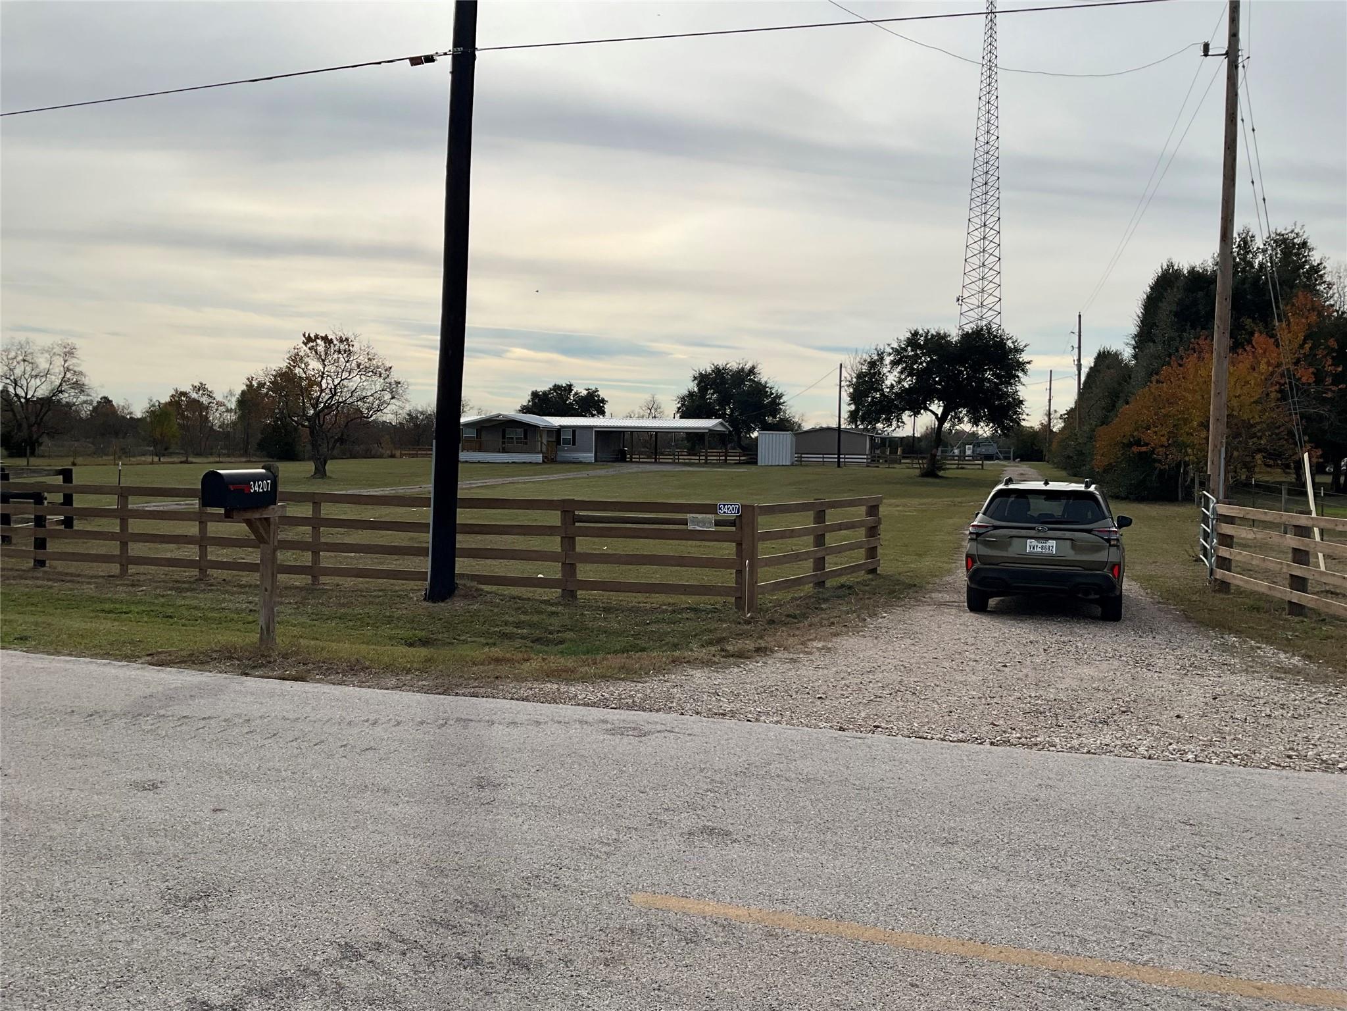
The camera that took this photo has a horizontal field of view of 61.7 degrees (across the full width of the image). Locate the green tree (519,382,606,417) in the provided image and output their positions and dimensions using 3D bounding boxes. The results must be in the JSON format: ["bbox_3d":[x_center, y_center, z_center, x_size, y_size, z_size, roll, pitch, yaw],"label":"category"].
[{"bbox_3d":[-13.846,-10.368,140.259,10.800,9.700,10.500,1,3,0],"label":"green tree"}]

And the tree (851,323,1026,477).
[{"bbox_3d":[17.825,-7.088,76.000,11.800,9.900,11.000,1,3,0],"label":"tree"}]

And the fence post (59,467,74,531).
[{"bbox_3d":[-11.378,-0.109,21.200,0.145,1.200,0.145,2,3,16],"label":"fence post"}]

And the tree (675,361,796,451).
[{"bbox_3d":[7.655,-11.886,142.331,14.600,12.400,14.000,1,3,0],"label":"tree"}]

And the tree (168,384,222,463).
[{"bbox_3d":[-40.405,-7.015,95.181,4.700,6.800,4.700,1,3,0],"label":"tree"}]

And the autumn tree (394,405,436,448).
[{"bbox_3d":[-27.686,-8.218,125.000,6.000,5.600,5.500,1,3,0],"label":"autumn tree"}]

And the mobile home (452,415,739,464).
[{"bbox_3d":[-7.463,-6.035,101.532,23.900,4.300,9.500,2,3,16],"label":"mobile home"}]

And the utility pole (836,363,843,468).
[{"bbox_3d":[16.287,-8.781,110.271,0.280,10.150,0.280,1,3,0],"label":"utility pole"}]

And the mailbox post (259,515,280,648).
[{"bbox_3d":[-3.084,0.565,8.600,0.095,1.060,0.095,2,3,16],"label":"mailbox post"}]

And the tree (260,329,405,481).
[{"bbox_3d":[-16.593,-4.975,55.000,7.000,7.100,6.600,1,3,0],"label":"tree"}]

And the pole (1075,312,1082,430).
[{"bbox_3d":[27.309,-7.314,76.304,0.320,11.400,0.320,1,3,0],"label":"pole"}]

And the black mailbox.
[{"bbox_3d":[-3.356,-0.134,8.745,0.223,0.284,0.563,2,3,21],"label":"black mailbox"}]

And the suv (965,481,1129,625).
[{"bbox_3d":[5.100,0.456,15.300,1.860,1.710,4.650,2,3,21],"label":"suv"}]

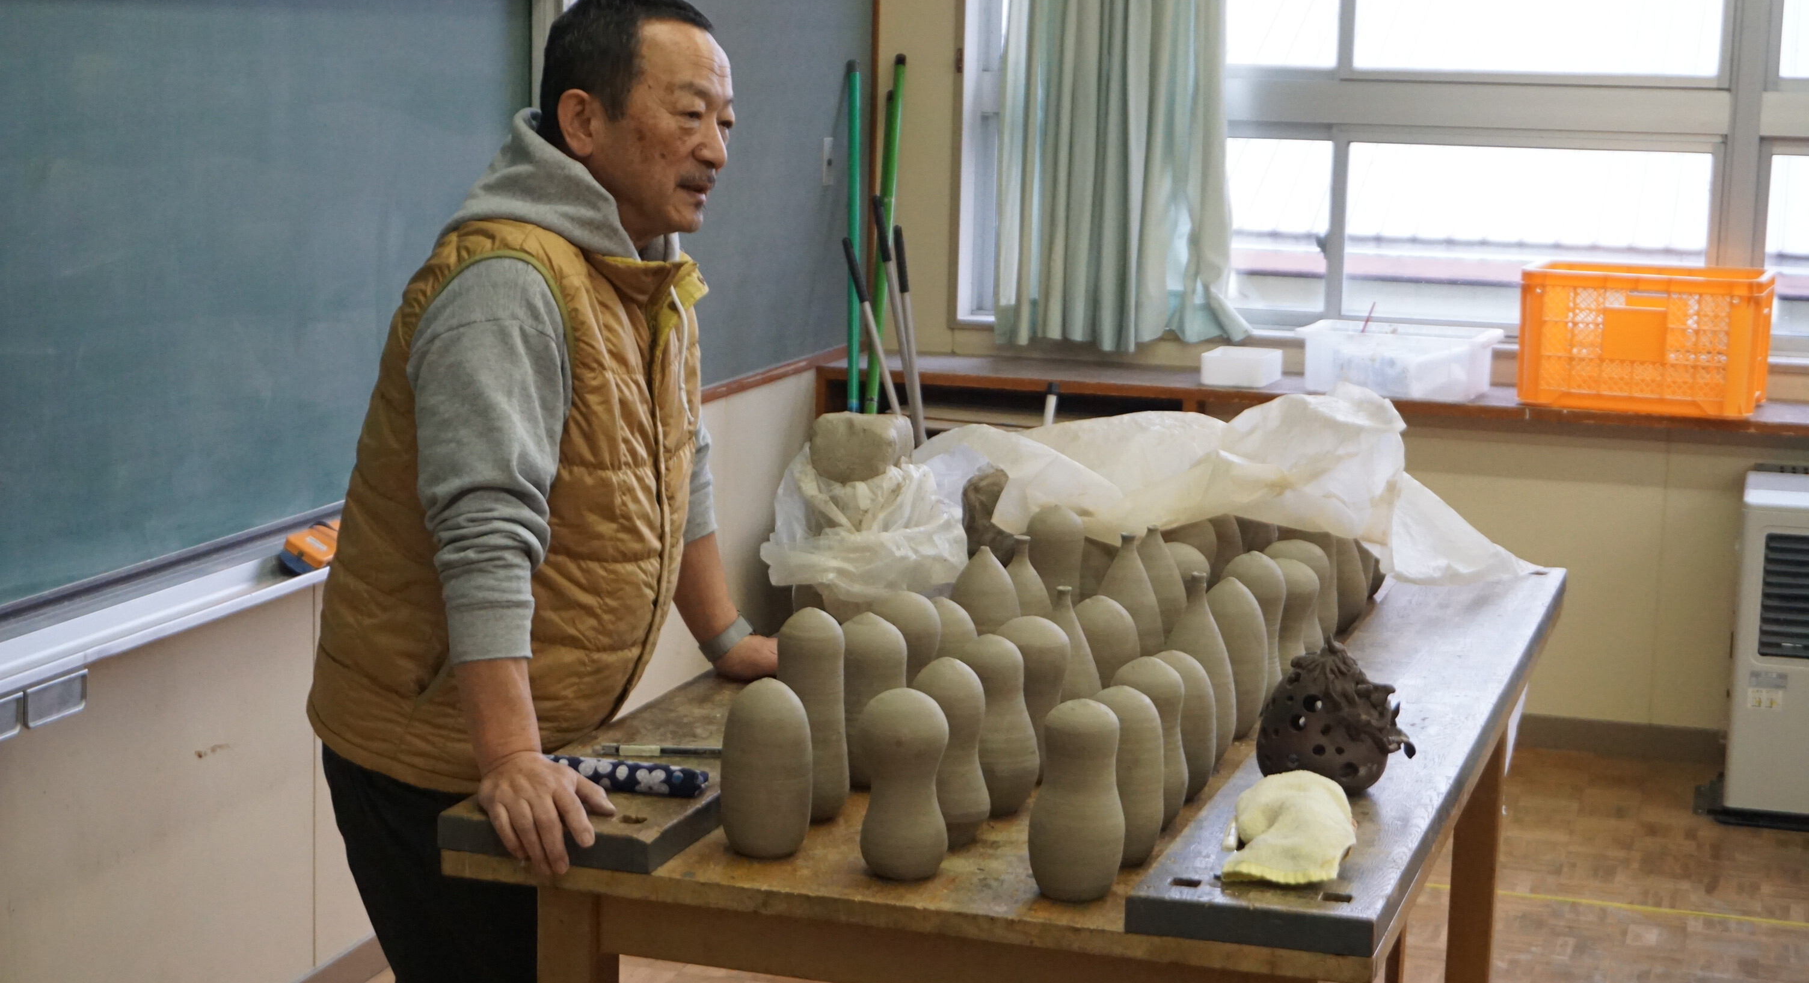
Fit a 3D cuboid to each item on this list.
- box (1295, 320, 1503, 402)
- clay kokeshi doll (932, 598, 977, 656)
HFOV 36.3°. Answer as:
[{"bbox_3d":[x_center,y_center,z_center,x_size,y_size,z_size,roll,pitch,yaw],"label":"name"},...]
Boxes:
[{"bbox_3d":[1.095,-0.288,6.117,0.404,0.130,0.254,4,10,20],"label":"box"},{"bbox_3d":[0.039,0.200,3.105,0.086,0.165,0.086,4,9,18],"label":"clay kokeshi doll"}]

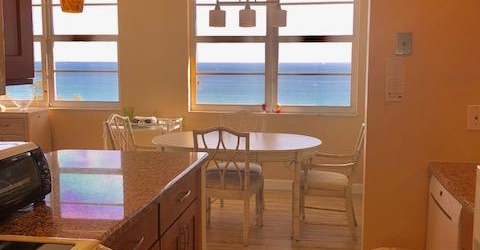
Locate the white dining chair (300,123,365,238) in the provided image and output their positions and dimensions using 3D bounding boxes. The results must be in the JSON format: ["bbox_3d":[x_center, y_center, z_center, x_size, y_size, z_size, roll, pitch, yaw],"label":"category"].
[{"bbox_3d":[0.758,0.435,4.348,0.580,0.940,0.550,2,7,15],"label":"white dining chair"}]

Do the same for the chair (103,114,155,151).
[{"bbox_3d":[-0.827,0.394,4.658,0.580,0.940,0.550,1,7,9],"label":"chair"}]

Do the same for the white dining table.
[{"bbox_3d":[-0.037,0.502,4.530,1.470,0.760,1.070,1,7,9],"label":"white dining table"}]

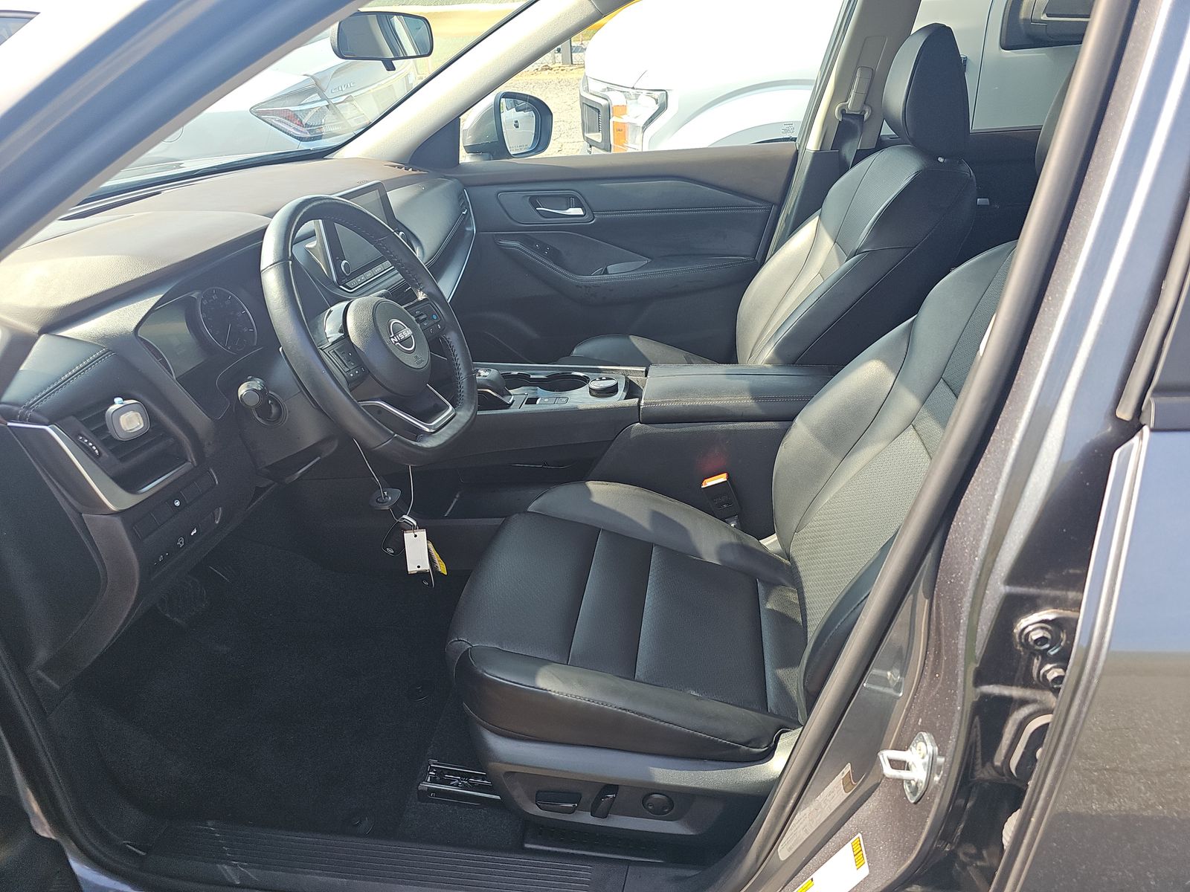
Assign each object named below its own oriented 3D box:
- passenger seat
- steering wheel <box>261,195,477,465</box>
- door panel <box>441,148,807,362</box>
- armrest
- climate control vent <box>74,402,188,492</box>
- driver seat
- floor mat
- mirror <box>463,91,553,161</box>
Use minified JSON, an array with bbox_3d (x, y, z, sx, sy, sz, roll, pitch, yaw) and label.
[{"bbox_3d":[0.310,-0.342,1.679,0.850,0.950,0.530,1,25,8],"label":"passenger seat"},{"bbox_3d":[-0.287,-0.139,1.027,0.105,0.365,0.380,-24,19,18],"label":"steering wheel"},{"bbox_3d":[0.055,-0.421,2.028,0.900,0.630,0.140,1,25,8],"label":"door panel"},{"bbox_3d":[0.253,-0.095,1.392,0.330,0.050,0.200,1,25,8],"label":"armrest"},{"bbox_3d":[-0.478,-0.005,0.833,0.045,0.077,0.105,-18,21,16],"label":"climate control vent"},{"bbox_3d":[0.217,-0.014,1.022,0.870,0.920,0.540,1,25,8],"label":"driver seat"},{"bbox_3d":[-0.571,0.369,1.316,0.660,0.110,0.500,1,25,8],"label":"floor mat"},{"bbox_3d":[-0.237,-0.885,2.178,0.140,0.185,0.235,13,29,31],"label":"mirror"}]

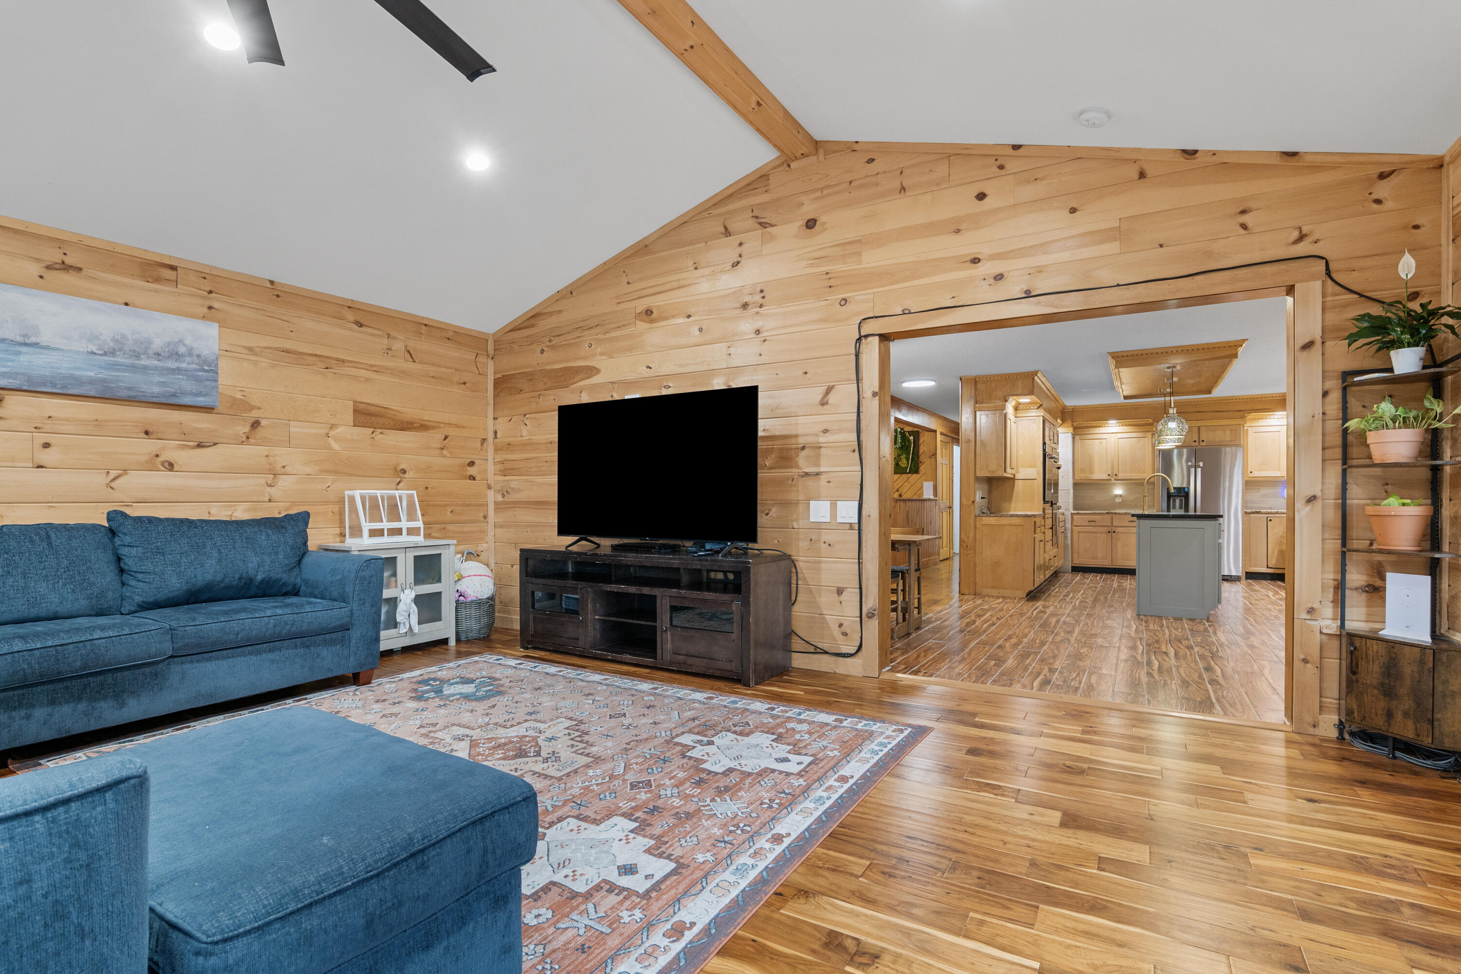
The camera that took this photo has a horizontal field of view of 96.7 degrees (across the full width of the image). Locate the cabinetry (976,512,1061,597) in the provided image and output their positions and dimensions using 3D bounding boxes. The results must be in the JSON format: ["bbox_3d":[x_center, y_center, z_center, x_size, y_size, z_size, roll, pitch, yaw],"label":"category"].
[{"bbox_3d":[3.544,0.746,7.970,0.620,0.910,2.000,0,0,33],"label":"cabinetry"}]

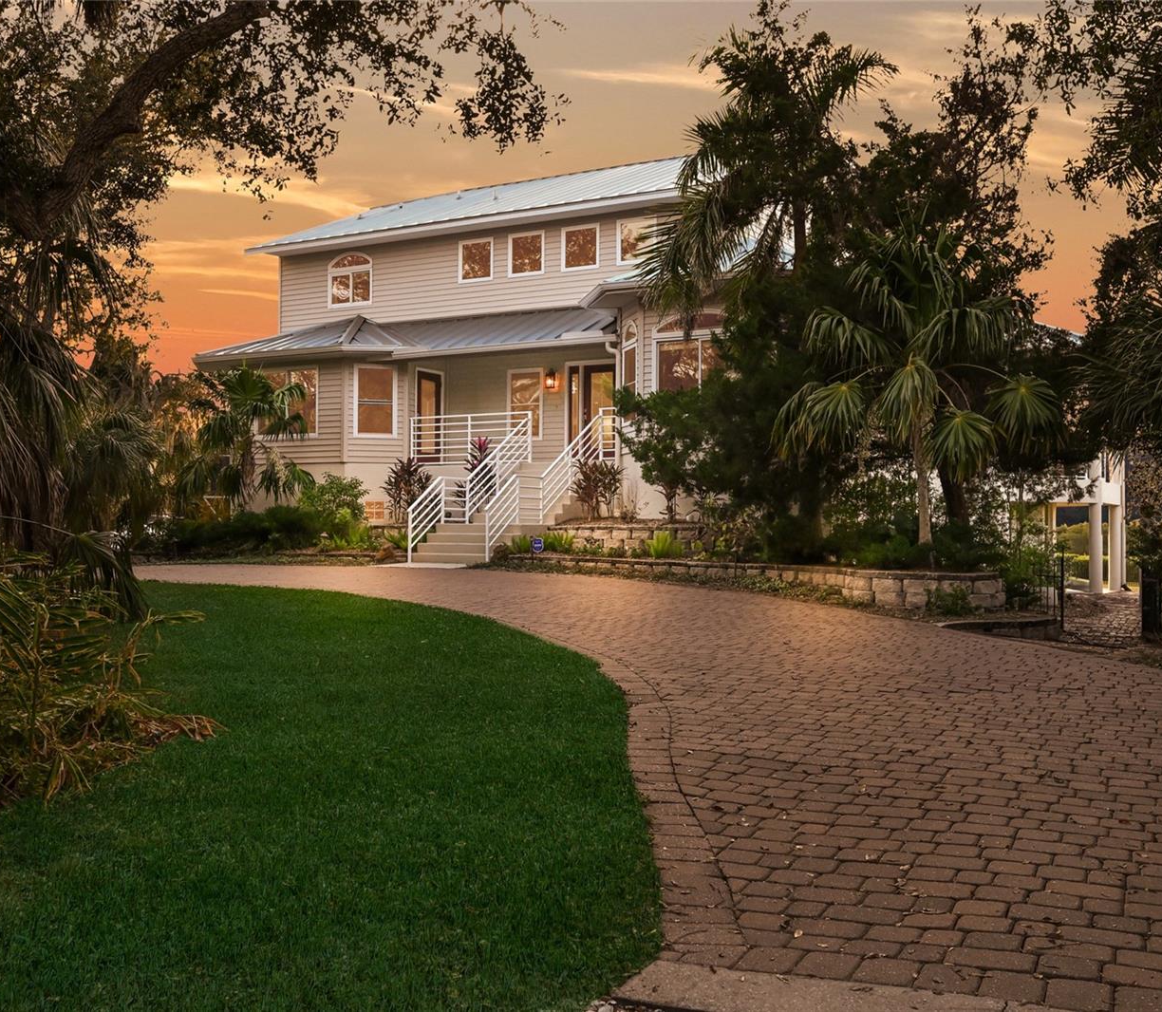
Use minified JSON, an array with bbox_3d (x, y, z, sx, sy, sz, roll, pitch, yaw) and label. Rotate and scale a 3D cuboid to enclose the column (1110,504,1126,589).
[{"bbox_3d":[16.065,1.264,38.000,0.390,2.530,0.390,0,-1,0],"label":"column"}]

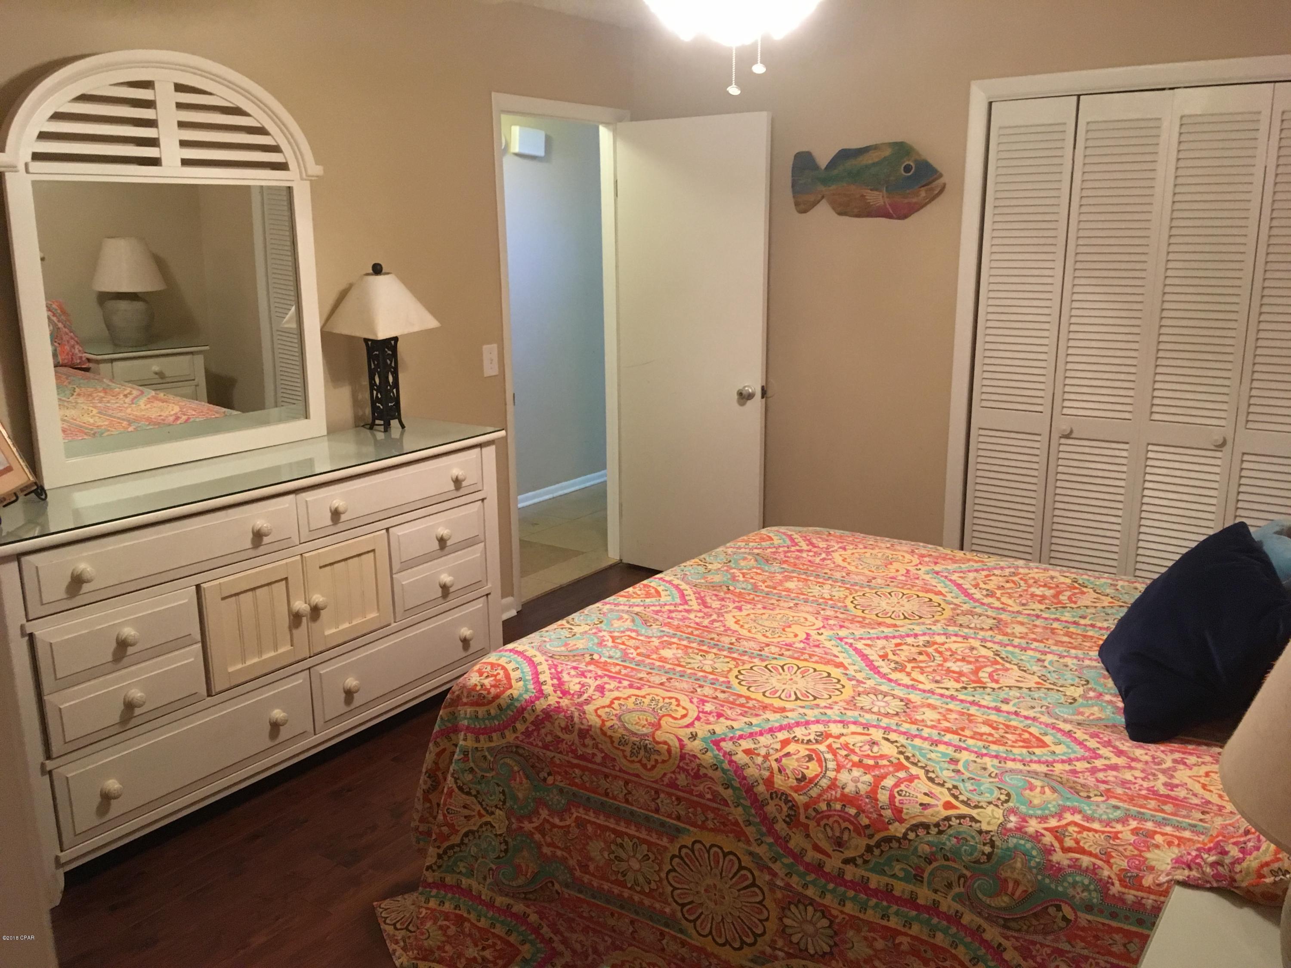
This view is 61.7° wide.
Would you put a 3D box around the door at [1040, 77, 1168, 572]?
[{"bbox_3d":[1.721,-0.419,4.084,0.316,2.000,0.034,8,16,32],"label":"door"}]

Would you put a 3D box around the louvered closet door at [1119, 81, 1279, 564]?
[{"bbox_3d":[1.983,-0.381,3.916,0.305,1.998,0.034,8,16,32],"label":"louvered closet door"}]

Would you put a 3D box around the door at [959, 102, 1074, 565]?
[{"bbox_3d":[1.459,-0.456,4.252,0.305,1.999,0.034,8,16,32],"label":"door"}]

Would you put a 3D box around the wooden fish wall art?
[{"bbox_3d":[0.894,-1.220,4.374,0.653,0.297,0.025,8,16,32],"label":"wooden fish wall art"}]

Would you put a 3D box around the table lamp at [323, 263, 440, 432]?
[{"bbox_3d":[-0.878,-0.456,3.617,0.270,0.547,0.270,8,16,32],"label":"table lamp"}]

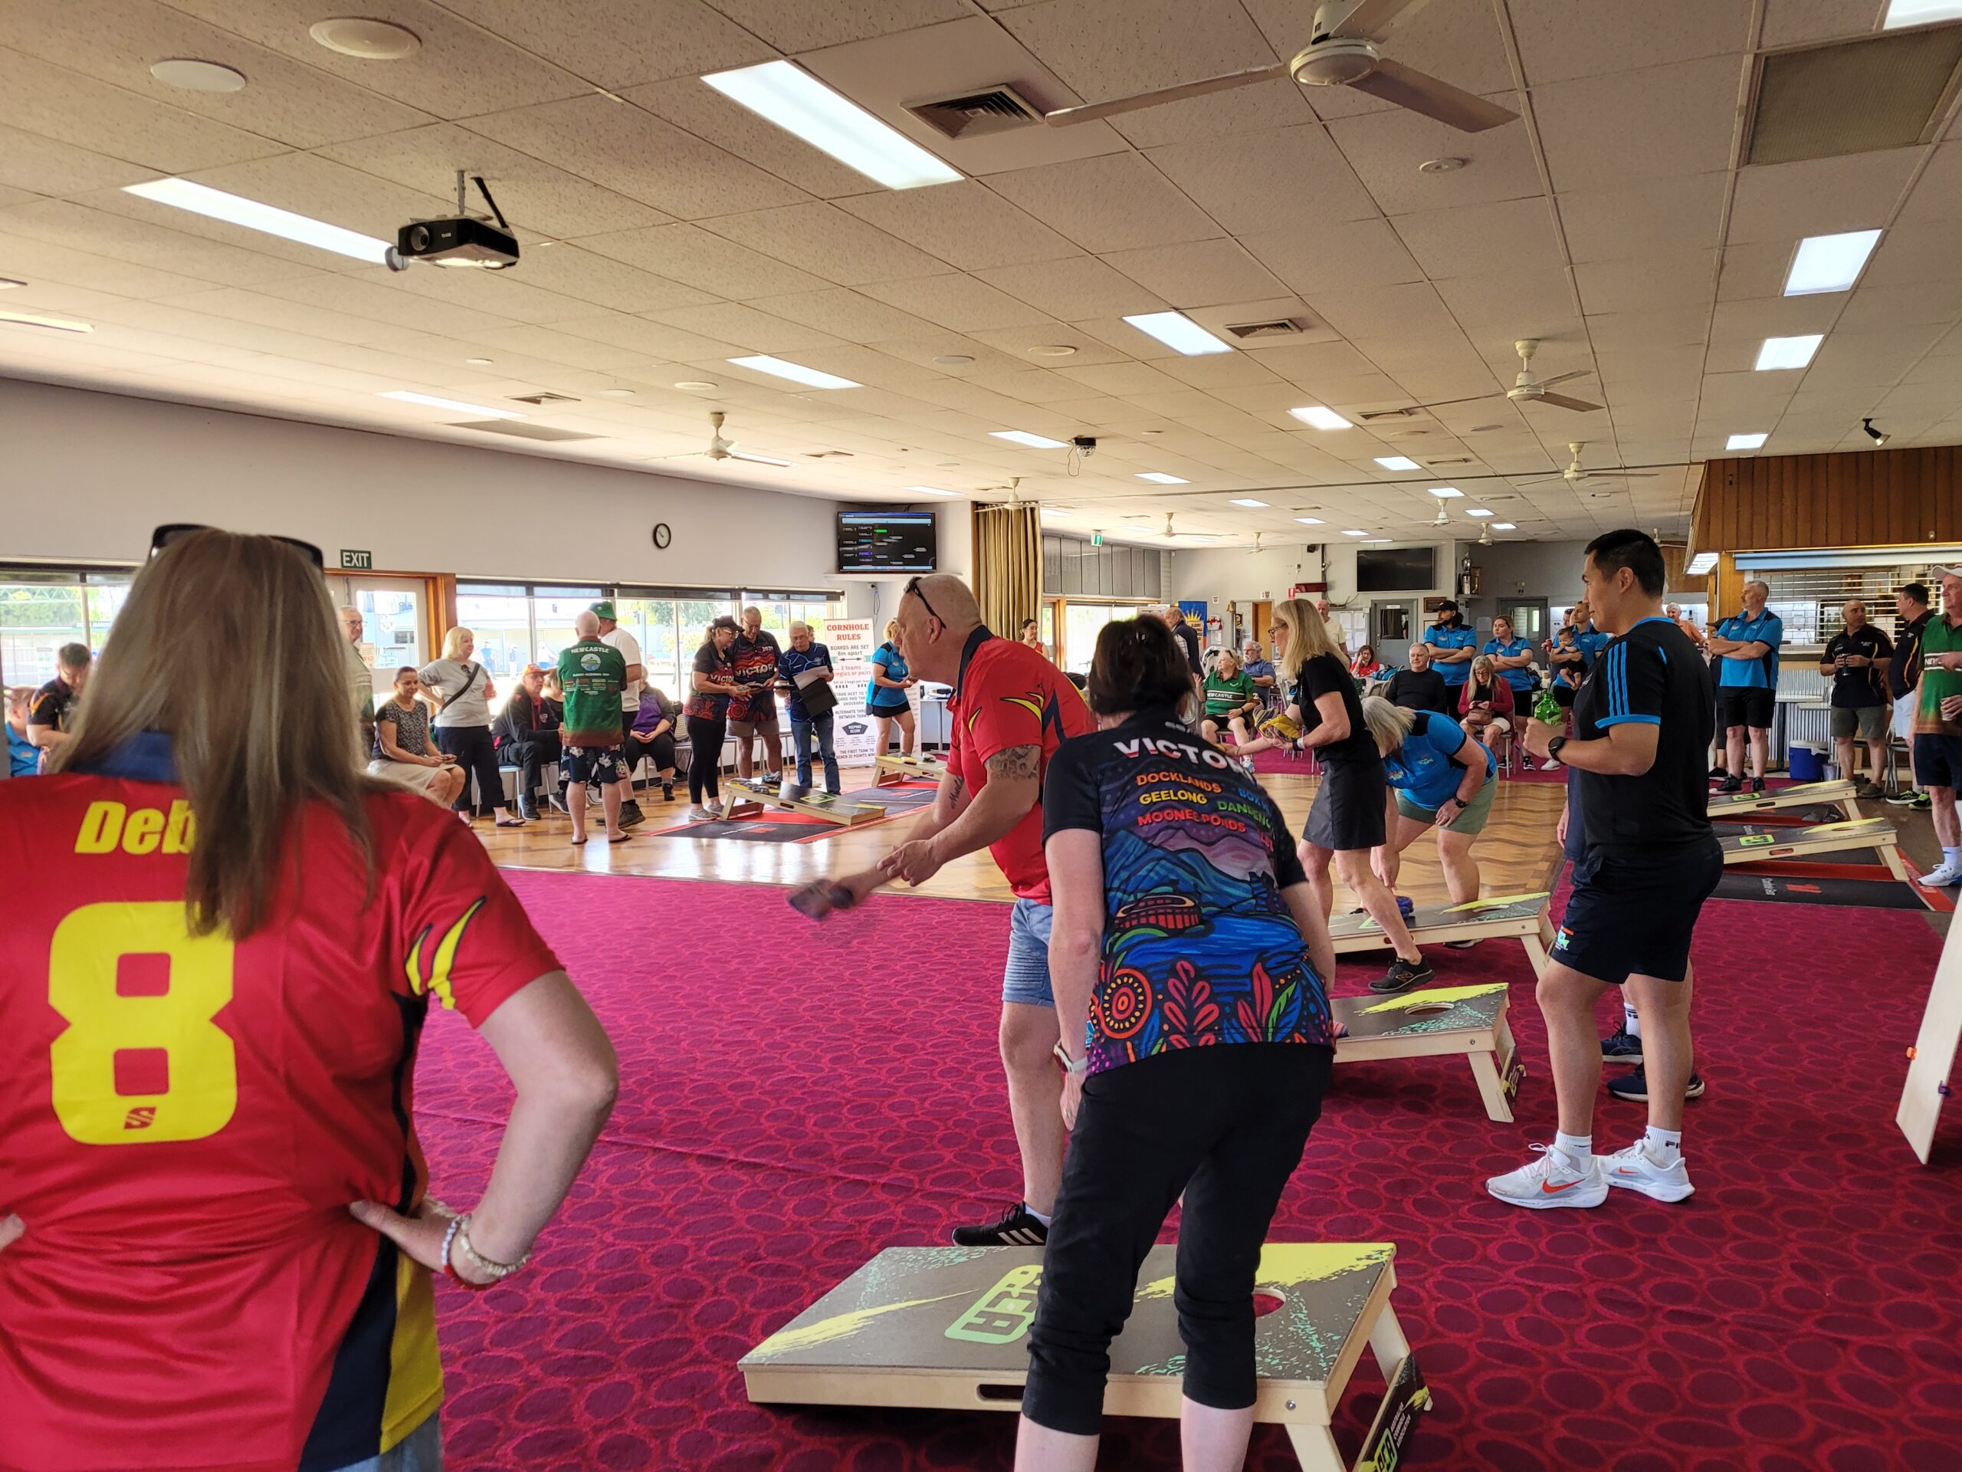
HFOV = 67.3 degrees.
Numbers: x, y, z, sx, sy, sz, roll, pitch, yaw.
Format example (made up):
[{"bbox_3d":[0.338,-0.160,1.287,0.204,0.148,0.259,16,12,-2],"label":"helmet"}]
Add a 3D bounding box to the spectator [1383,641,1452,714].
[{"bbox_3d":[4.131,-0.188,14.009,0.600,1.320,0.850,1,5,25],"label":"spectator"}]

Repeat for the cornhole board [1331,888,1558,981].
[{"bbox_3d":[1.954,0.881,6.718,1.240,0.306,0.610,1,5,26],"label":"cornhole board"}]

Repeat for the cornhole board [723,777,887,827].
[{"bbox_3d":[-1.454,0.545,12.318,1.220,0.310,0.610,1,5,25],"label":"cornhole board"}]

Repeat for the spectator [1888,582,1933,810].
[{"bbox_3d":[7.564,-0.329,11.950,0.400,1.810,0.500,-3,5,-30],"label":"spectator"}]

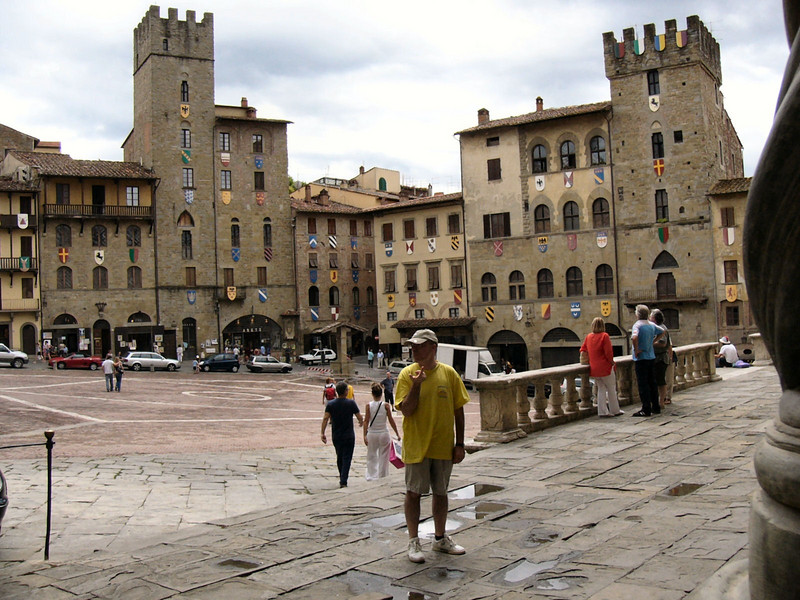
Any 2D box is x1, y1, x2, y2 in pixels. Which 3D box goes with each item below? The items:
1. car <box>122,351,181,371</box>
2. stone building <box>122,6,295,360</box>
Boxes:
[{"bbox_3d":[-20.692,5.136,67.379,4.720,1.470,1.810,-1,-2,-22],"label":"car"},{"bbox_3d":[-20.969,-11.106,88.470,14.500,34.700,14.000,-1,-2,-29],"label":"stone building"}]

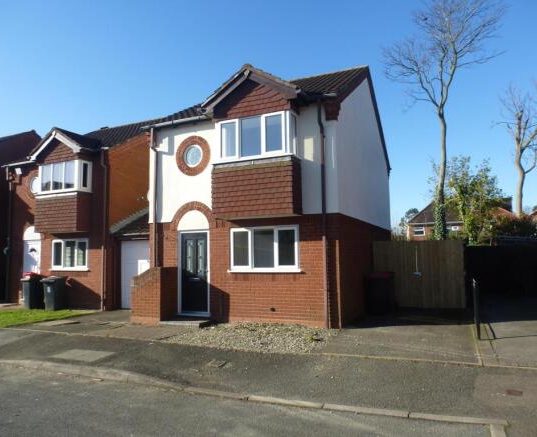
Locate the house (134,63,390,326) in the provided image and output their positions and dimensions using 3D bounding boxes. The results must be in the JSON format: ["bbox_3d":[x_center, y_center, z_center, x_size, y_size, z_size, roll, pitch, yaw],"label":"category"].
[{"bbox_3d":[0.680,-0.958,13.212,5.400,7.450,9.100,-3,-5,24],"label":"house"}]

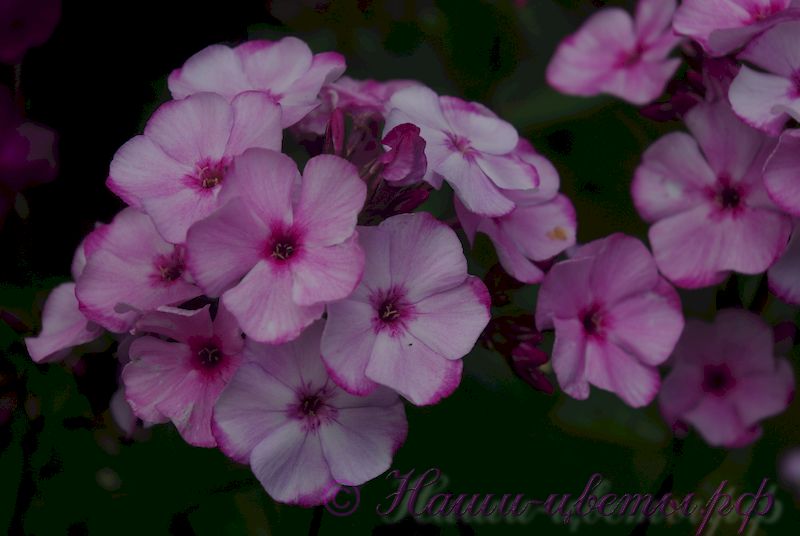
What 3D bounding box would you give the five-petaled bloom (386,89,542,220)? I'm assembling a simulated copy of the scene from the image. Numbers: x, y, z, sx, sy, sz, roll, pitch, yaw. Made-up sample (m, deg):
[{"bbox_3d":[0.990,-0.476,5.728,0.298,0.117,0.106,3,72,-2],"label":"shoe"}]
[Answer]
[{"bbox_3d":[0.012,-0.023,0.358,0.034,0.012,0.032,-21,68,-37],"label":"five-petaled bloom"}]

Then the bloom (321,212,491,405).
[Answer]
[{"bbox_3d":[0.001,0.008,0.343,0.033,0.036,0.012,-3,3,-7],"label":"bloom"}]

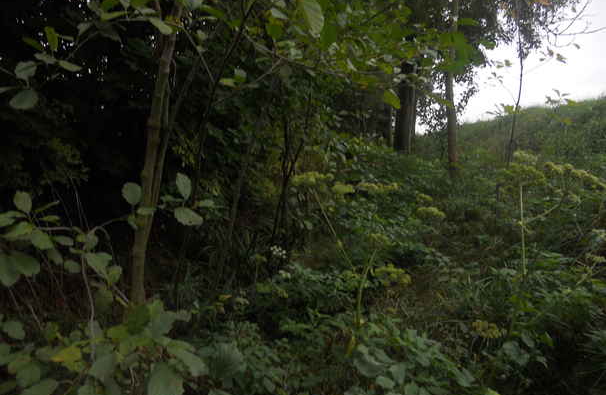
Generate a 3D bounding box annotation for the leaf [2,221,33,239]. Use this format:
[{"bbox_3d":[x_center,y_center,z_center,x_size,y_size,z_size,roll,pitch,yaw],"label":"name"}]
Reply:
[{"bbox_3d":[-0.752,0.085,1.250,0.082,0.043,0.050,-2,5,-31],"label":"leaf"}]

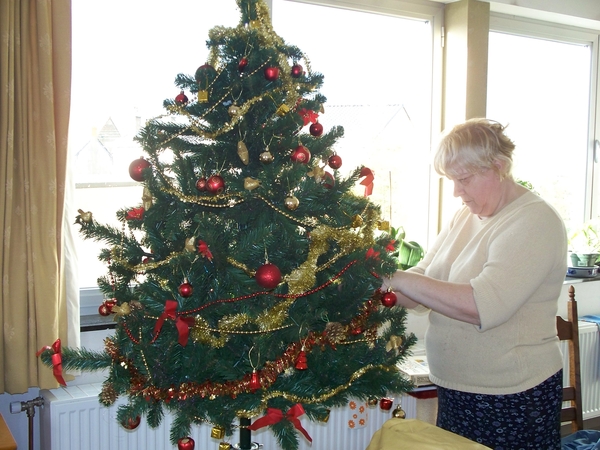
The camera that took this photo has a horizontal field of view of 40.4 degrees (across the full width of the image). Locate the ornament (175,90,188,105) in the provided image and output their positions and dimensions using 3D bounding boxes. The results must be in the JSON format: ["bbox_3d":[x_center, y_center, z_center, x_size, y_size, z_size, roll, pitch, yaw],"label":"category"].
[{"bbox_3d":[-0.287,-0.309,1.980,0.032,0.035,0.032,1,4,0],"label":"ornament"}]

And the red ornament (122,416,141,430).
[{"bbox_3d":[-0.449,0.517,2.170,0.054,0.058,0.054,1,4,0],"label":"red ornament"}]

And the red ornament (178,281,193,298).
[{"bbox_3d":[-0.274,0.154,1.950,0.034,0.041,0.034,0,5,-8],"label":"red ornament"}]

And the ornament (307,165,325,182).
[{"bbox_3d":[0.041,-0.130,2.070,0.046,0.044,0.022,0,5,-9],"label":"ornament"}]

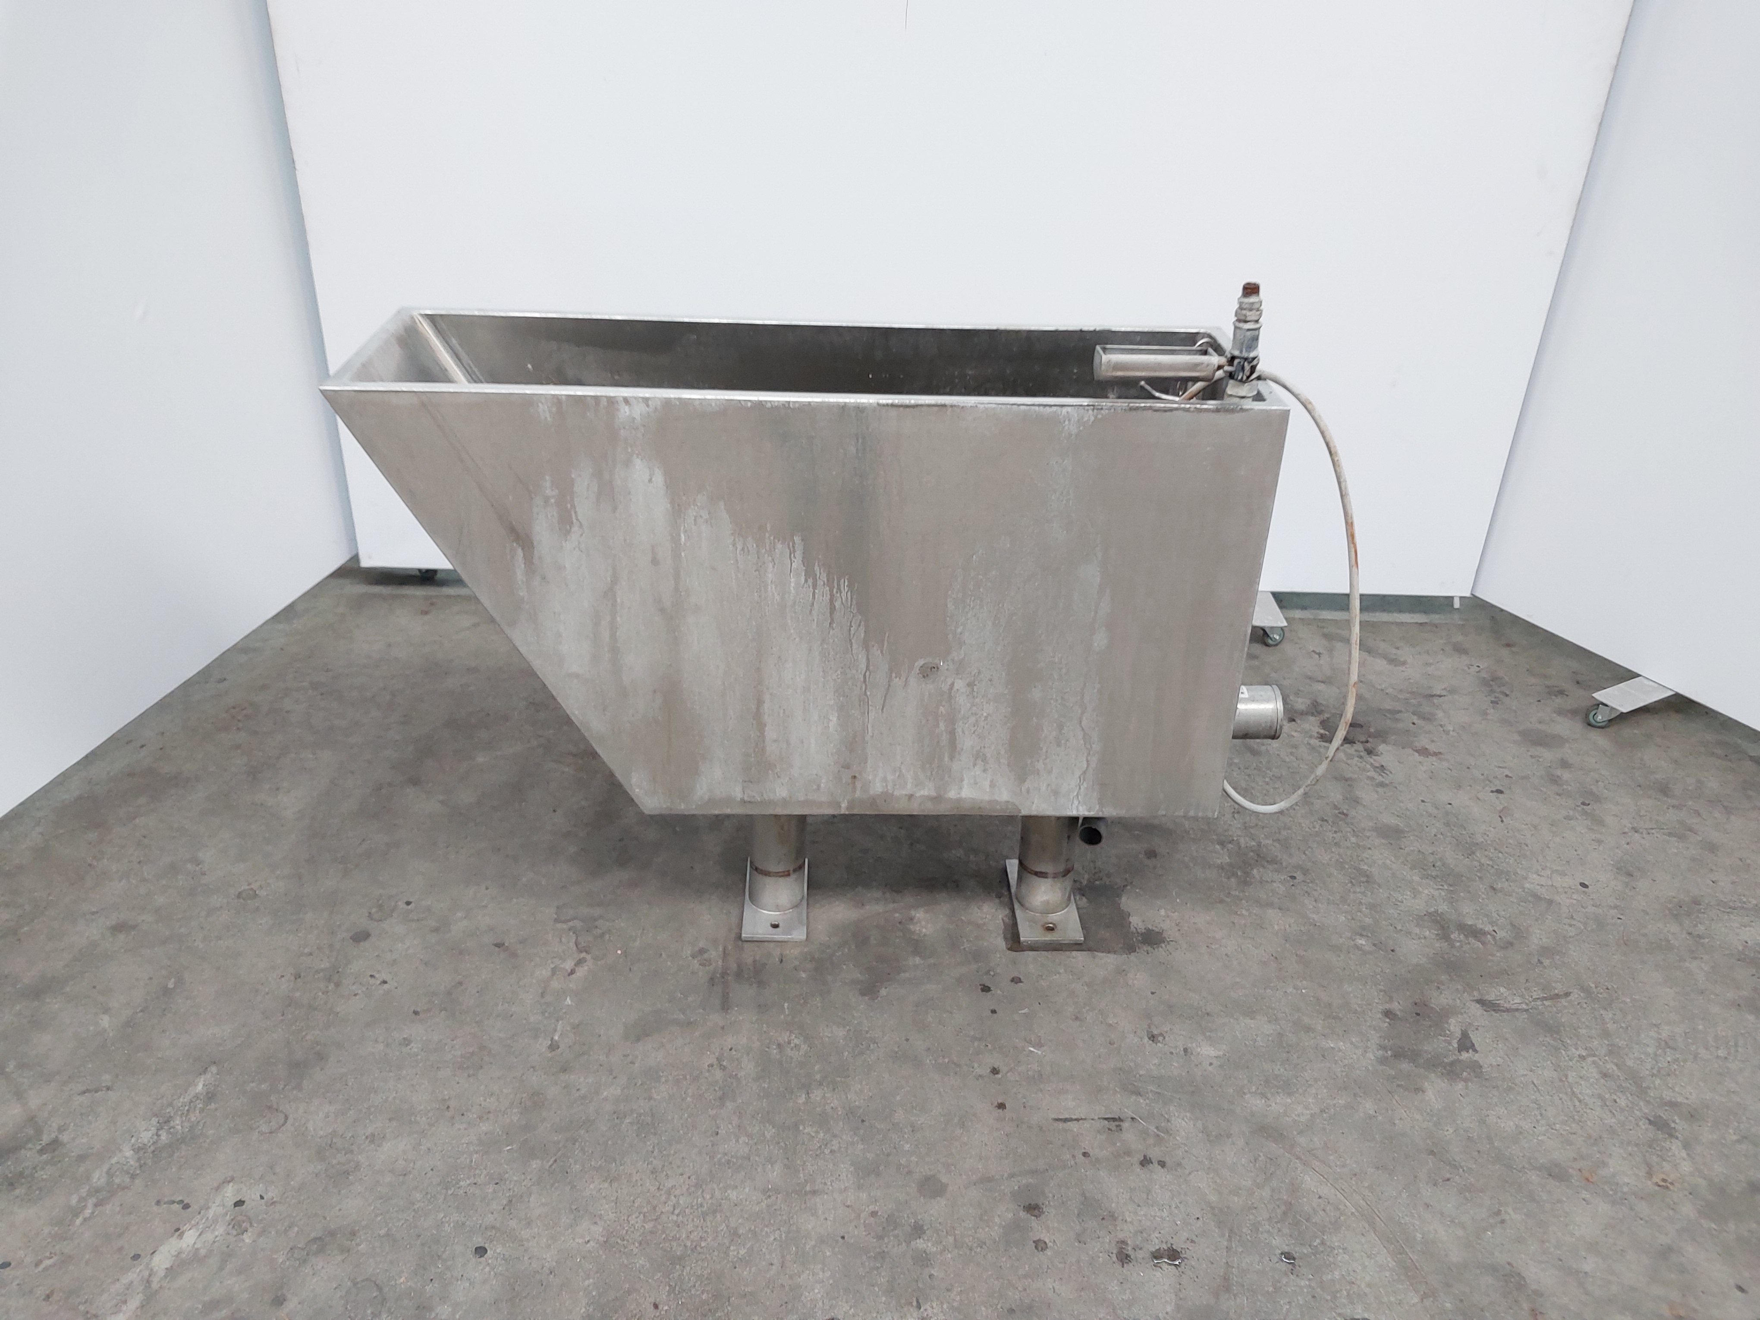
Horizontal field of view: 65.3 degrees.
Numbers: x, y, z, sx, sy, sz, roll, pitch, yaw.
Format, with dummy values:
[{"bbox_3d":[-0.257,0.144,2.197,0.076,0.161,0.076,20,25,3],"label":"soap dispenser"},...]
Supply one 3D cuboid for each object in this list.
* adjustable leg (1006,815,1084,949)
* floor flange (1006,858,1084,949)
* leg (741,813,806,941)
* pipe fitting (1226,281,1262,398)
[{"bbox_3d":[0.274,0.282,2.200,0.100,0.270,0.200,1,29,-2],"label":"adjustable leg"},{"bbox_3d":[0.271,0.365,2.246,0.100,0.080,0.200,1,29,-2],"label":"floor flange"},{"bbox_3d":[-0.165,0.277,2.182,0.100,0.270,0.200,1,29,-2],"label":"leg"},{"bbox_3d":[0.451,-0.391,1.689,0.042,0.146,0.042,-3,29,0],"label":"pipe fitting"}]

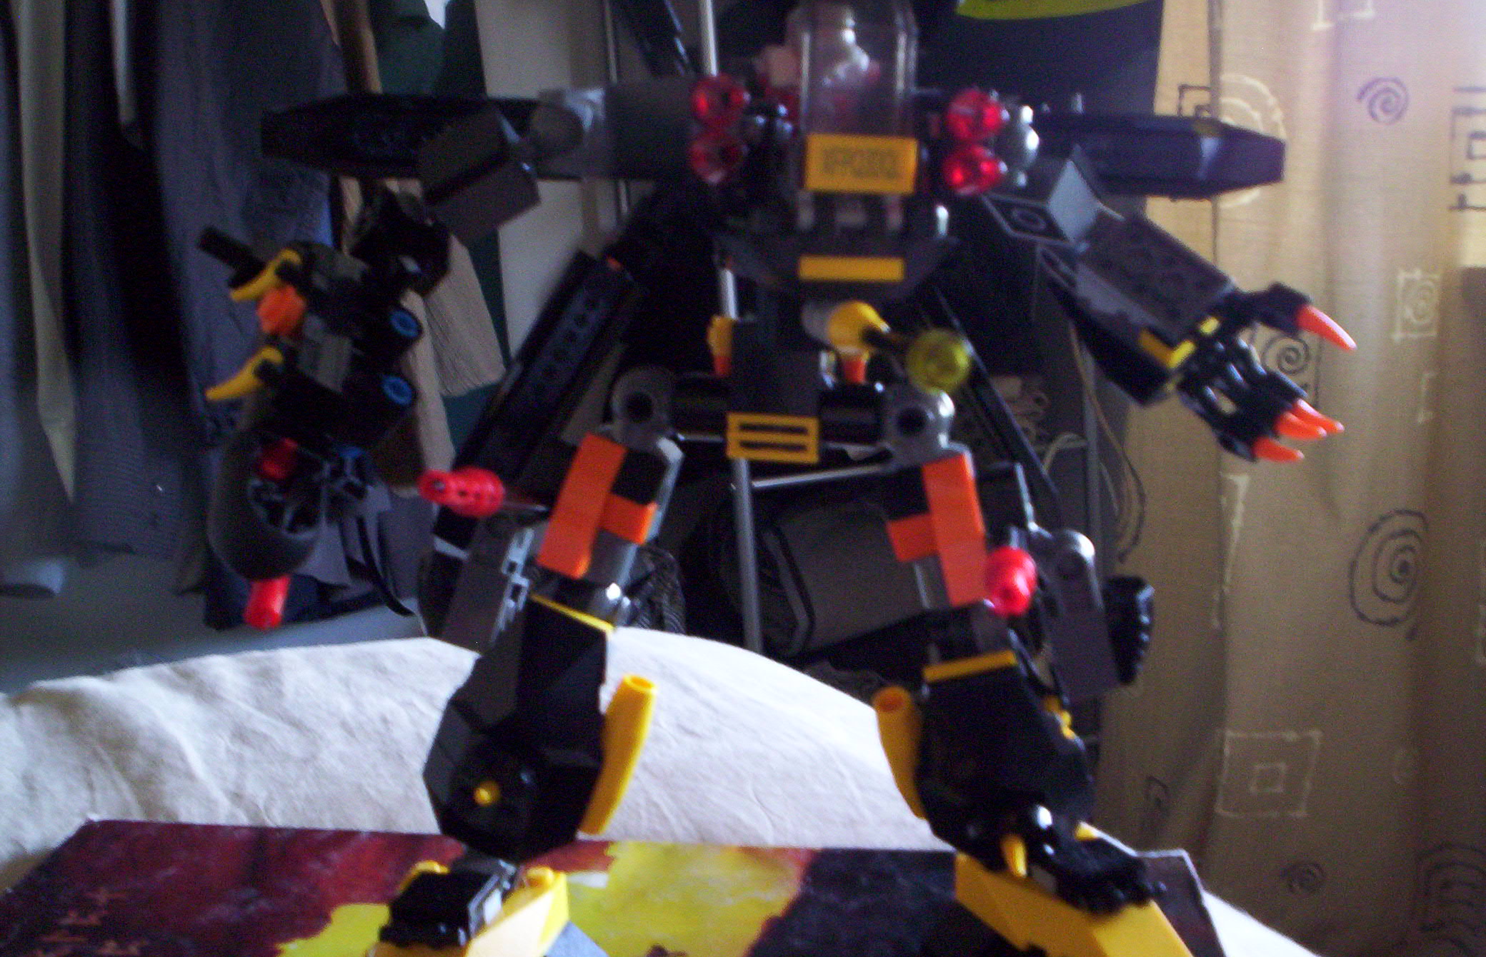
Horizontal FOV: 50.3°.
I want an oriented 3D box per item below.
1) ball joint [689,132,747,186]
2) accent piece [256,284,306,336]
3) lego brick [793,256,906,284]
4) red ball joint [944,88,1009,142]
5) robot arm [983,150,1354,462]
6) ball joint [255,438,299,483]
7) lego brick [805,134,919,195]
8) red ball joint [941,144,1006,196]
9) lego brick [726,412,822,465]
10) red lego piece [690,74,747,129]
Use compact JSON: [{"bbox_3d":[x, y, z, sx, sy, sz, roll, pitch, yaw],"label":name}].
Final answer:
[{"bbox_3d":[-0.004,-0.047,0.233,0.008,0.008,0.007,1,13,-10],"label":"ball joint"},{"bbox_3d":[-0.077,-0.028,0.264,0.008,0.008,0.008,-5,13,-5],"label":"accent piece"},{"bbox_3d":[0.017,-0.032,0.245,0.016,0.004,0.005,1,13,-10],"label":"lego brick"},{"bbox_3d":[0.035,-0.054,0.235,0.008,0.008,0.007,1,13,-10],"label":"red ball joint"},{"bbox_3d":[0.066,-0.028,0.252,0.061,0.028,0.024,36,3,21],"label":"robot arm"},{"bbox_3d":[-0.079,-0.003,0.268,0.007,0.007,0.007,-5,13,-5],"label":"ball joint"},{"bbox_3d":[0.018,-0.047,0.237,0.016,0.008,0.005,1,13,-10],"label":"lego brick"},{"bbox_3d":[0.034,-0.046,0.235,0.008,0.008,0.007,1,13,-10],"label":"red ball joint"},{"bbox_3d":[0.005,-0.007,0.279,0.016,0.008,0.004,3,13,-4],"label":"lego brick"},{"bbox_3d":[-0.003,-0.054,0.226,0.008,0.008,0.007,0,10,-7],"label":"red lego piece"}]

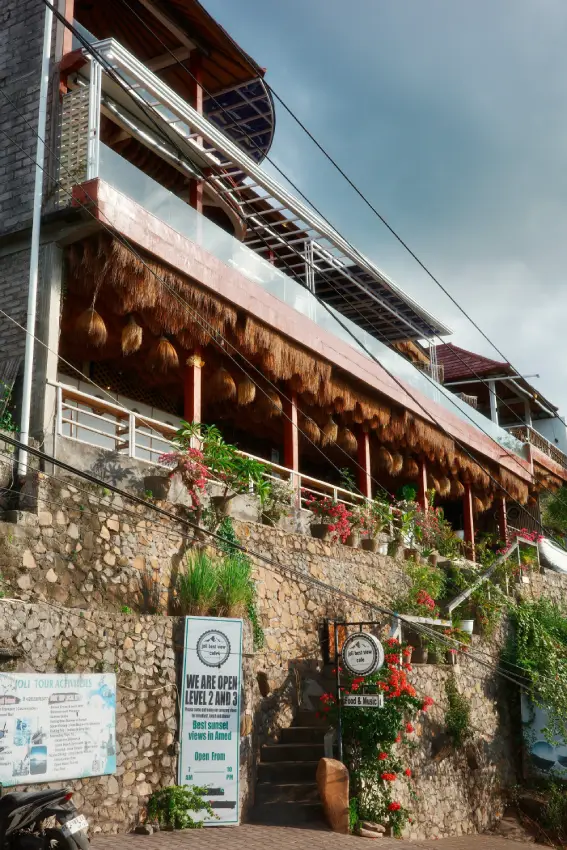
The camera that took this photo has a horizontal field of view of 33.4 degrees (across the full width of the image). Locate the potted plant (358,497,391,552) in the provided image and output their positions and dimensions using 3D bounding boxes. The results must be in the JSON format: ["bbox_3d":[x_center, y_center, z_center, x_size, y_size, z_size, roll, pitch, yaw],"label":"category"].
[{"bbox_3d":[1.942,2.123,20.155,0.530,1.180,0.560,-10,-18,29],"label":"potted plant"}]

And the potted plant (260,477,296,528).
[{"bbox_3d":[-0.120,1.553,18.927,0.600,0.930,0.650,-11,-19,29],"label":"potted plant"}]

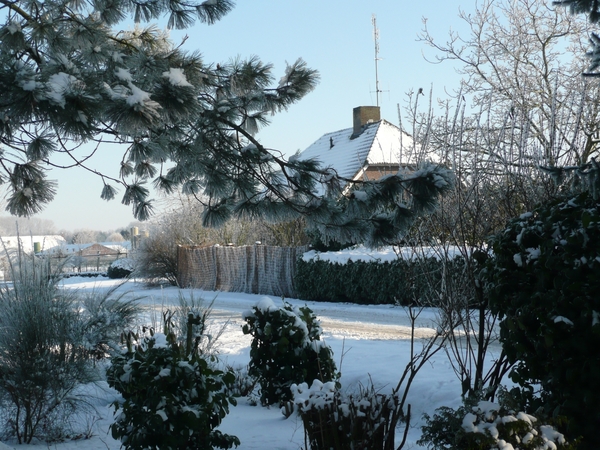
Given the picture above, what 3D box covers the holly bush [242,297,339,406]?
[{"bbox_3d":[-0.100,1.340,11.400,1.000,1.150,0.950,0,-1,0],"label":"holly bush"}]

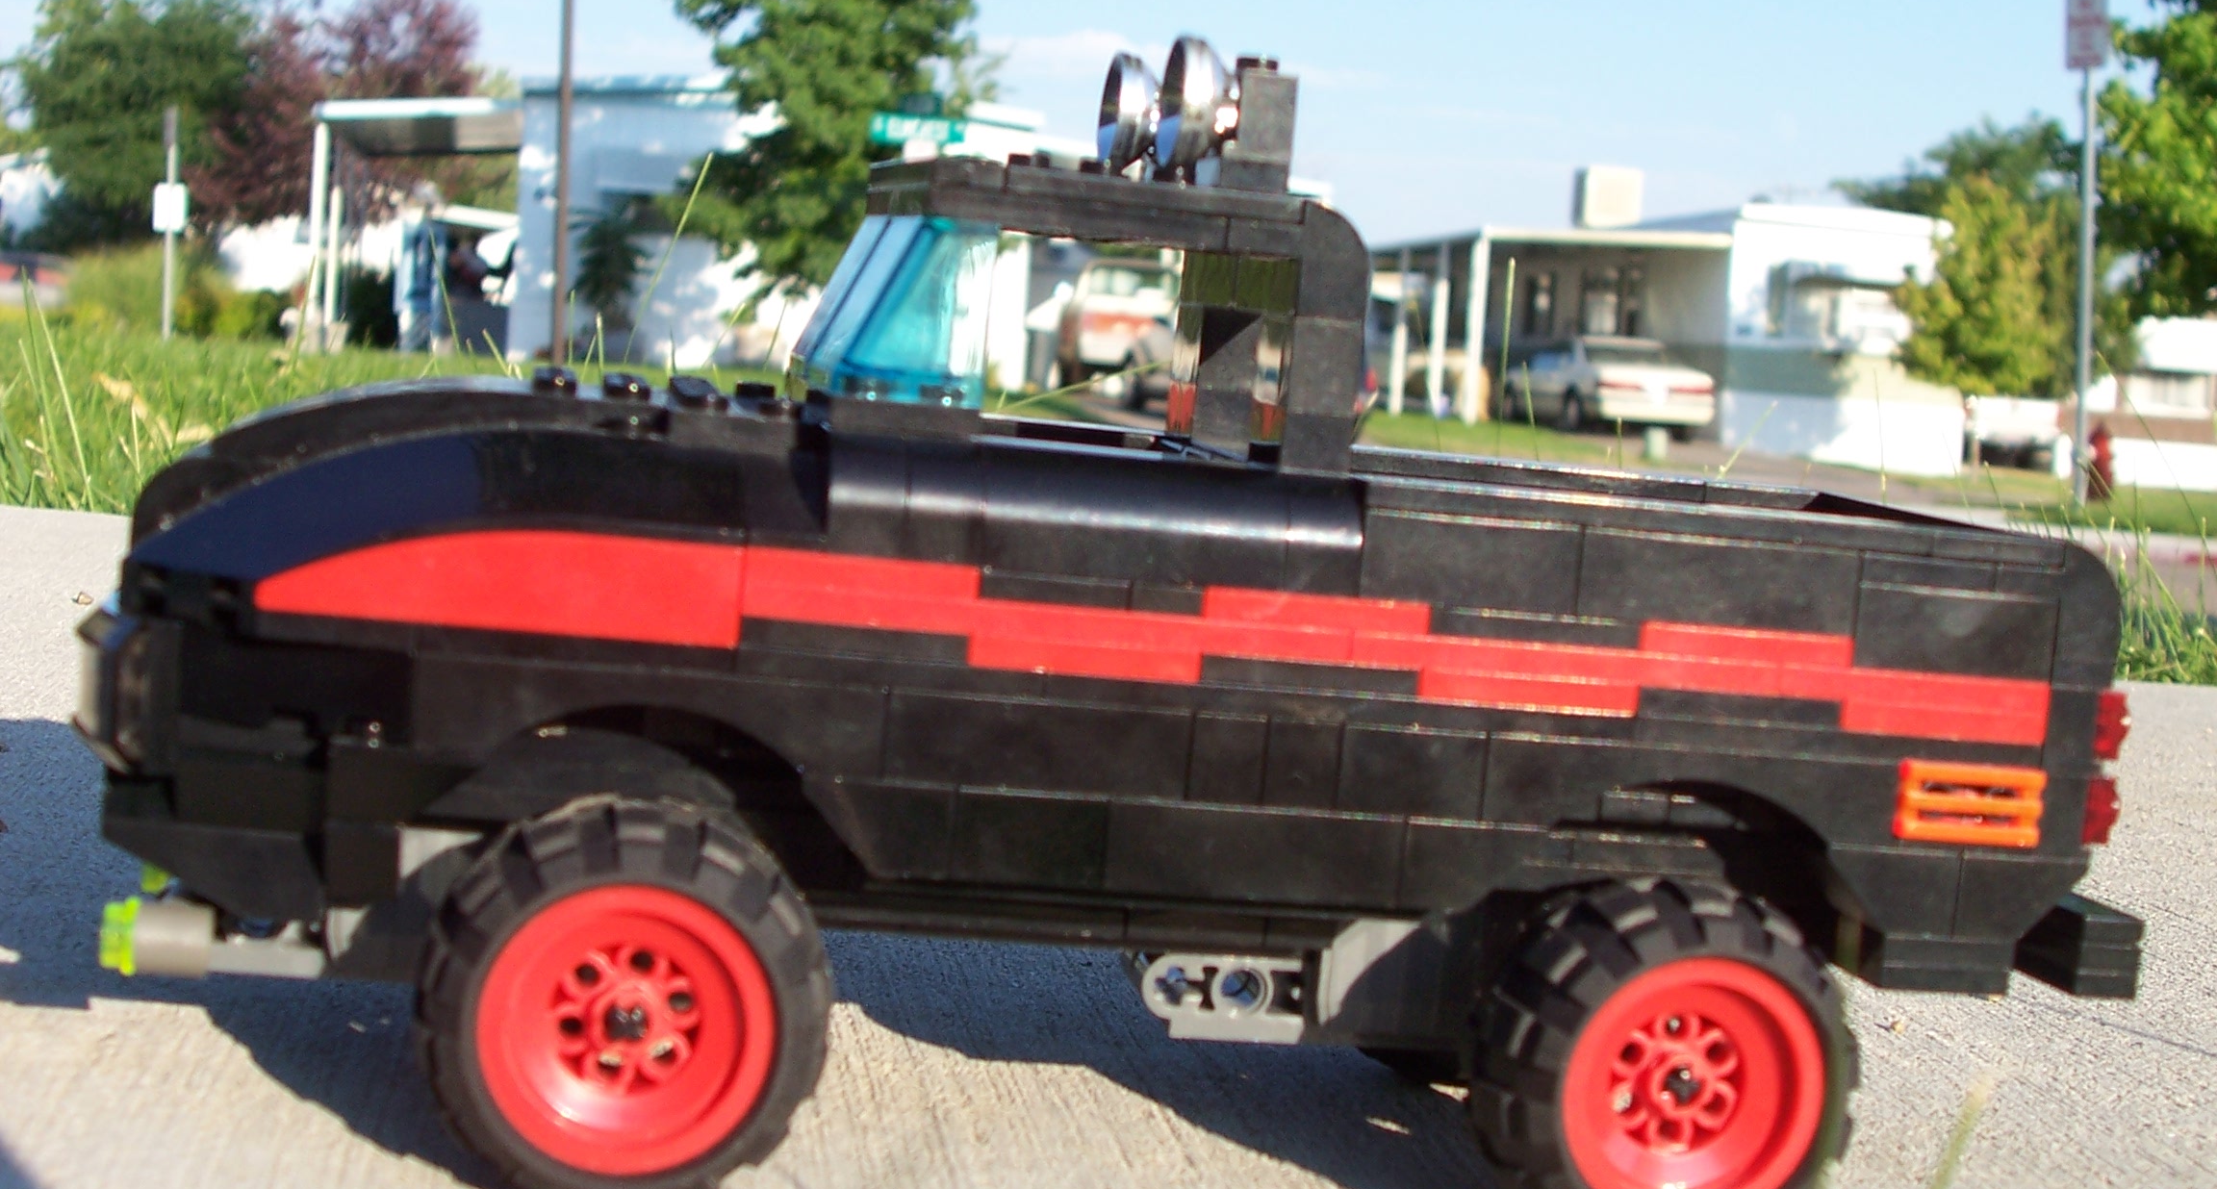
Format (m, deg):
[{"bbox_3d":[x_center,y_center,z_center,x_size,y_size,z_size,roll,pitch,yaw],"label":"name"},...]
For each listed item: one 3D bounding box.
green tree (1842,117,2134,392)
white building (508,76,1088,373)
[{"bbox_3d":[12.626,-4.540,46.000,4.200,4.700,4.000,3,5,0],"label":"green tree"},{"bbox_3d":[-4.513,-4.948,43.939,6.600,3.600,10.000,2,5,-8],"label":"white building"}]

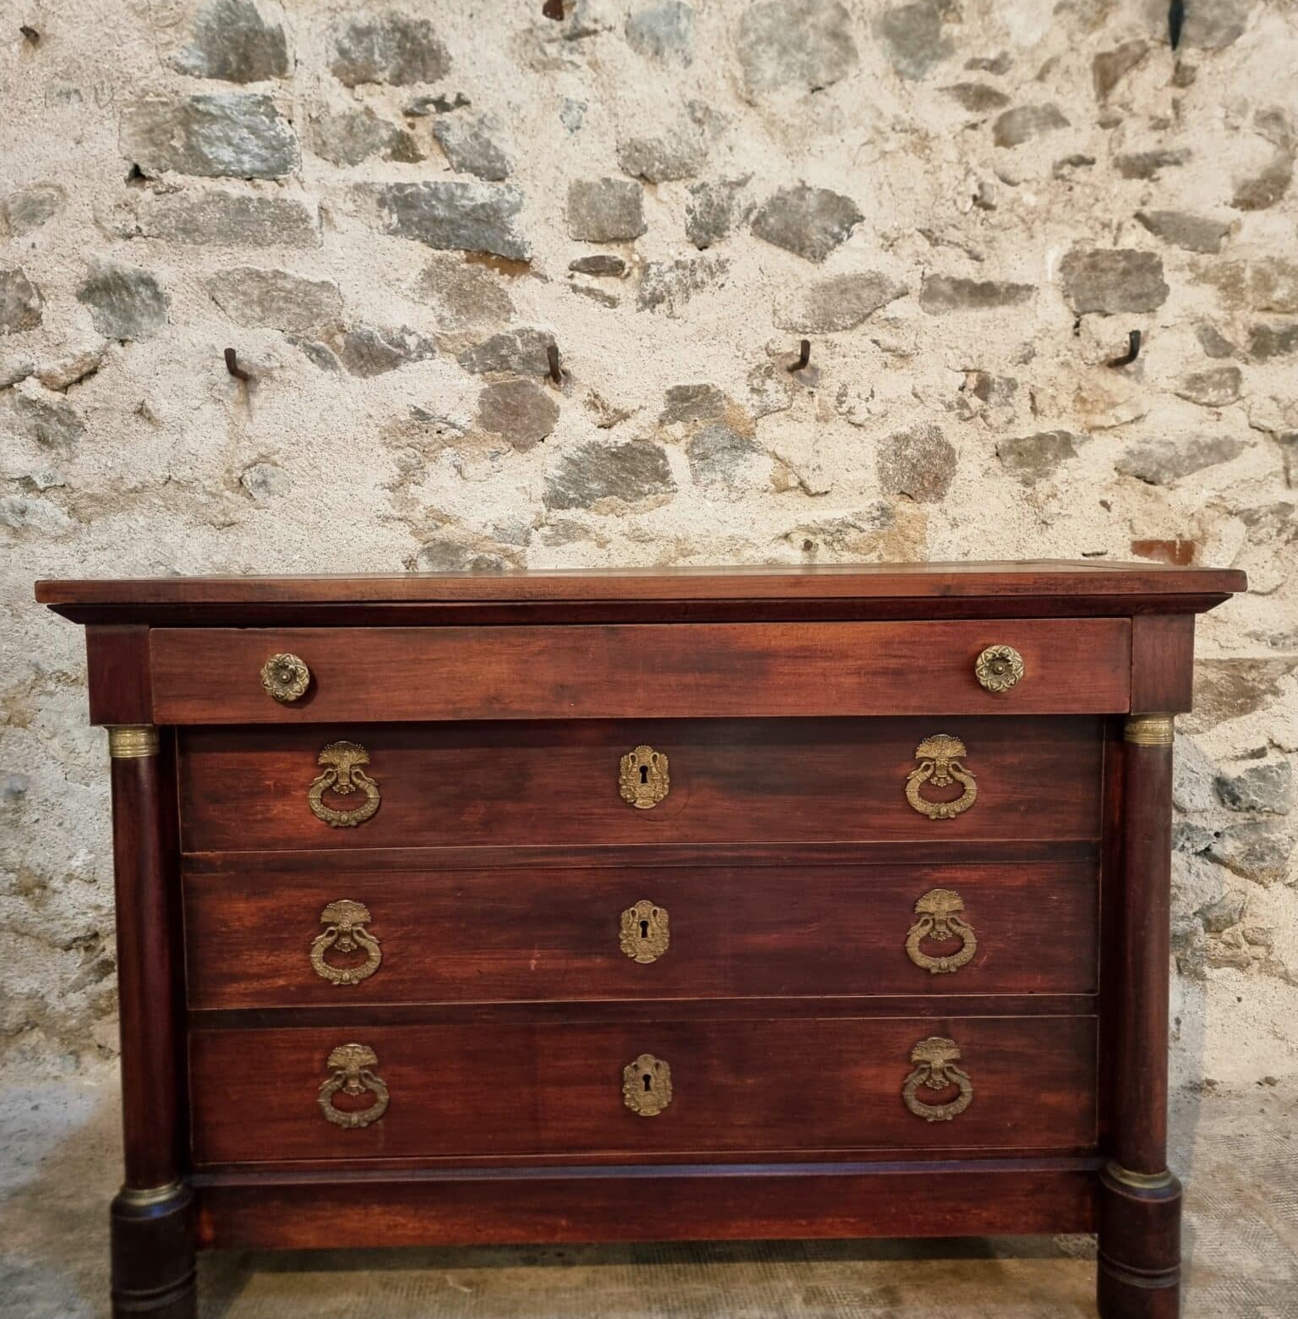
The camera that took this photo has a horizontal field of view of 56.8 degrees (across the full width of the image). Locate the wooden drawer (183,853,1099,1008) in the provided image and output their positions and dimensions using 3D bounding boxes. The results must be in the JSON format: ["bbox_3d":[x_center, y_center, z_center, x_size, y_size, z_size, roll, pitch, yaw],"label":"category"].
[{"bbox_3d":[-0.006,0.312,1.595,1.086,0.168,0.357,-1,4,-1],"label":"wooden drawer"}]

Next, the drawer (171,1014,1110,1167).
[{"bbox_3d":[-0.005,0.503,1.610,1.086,0.164,0.357,-1,4,-1],"label":"drawer"}]

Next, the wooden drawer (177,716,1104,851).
[{"bbox_3d":[-0.008,0.131,1.581,1.086,0.157,0.357,-1,4,-1],"label":"wooden drawer"}]

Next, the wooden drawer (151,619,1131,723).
[{"bbox_3d":[-0.007,-0.002,1.501,1.062,0.104,0.407,-1,4,-1],"label":"wooden drawer"}]

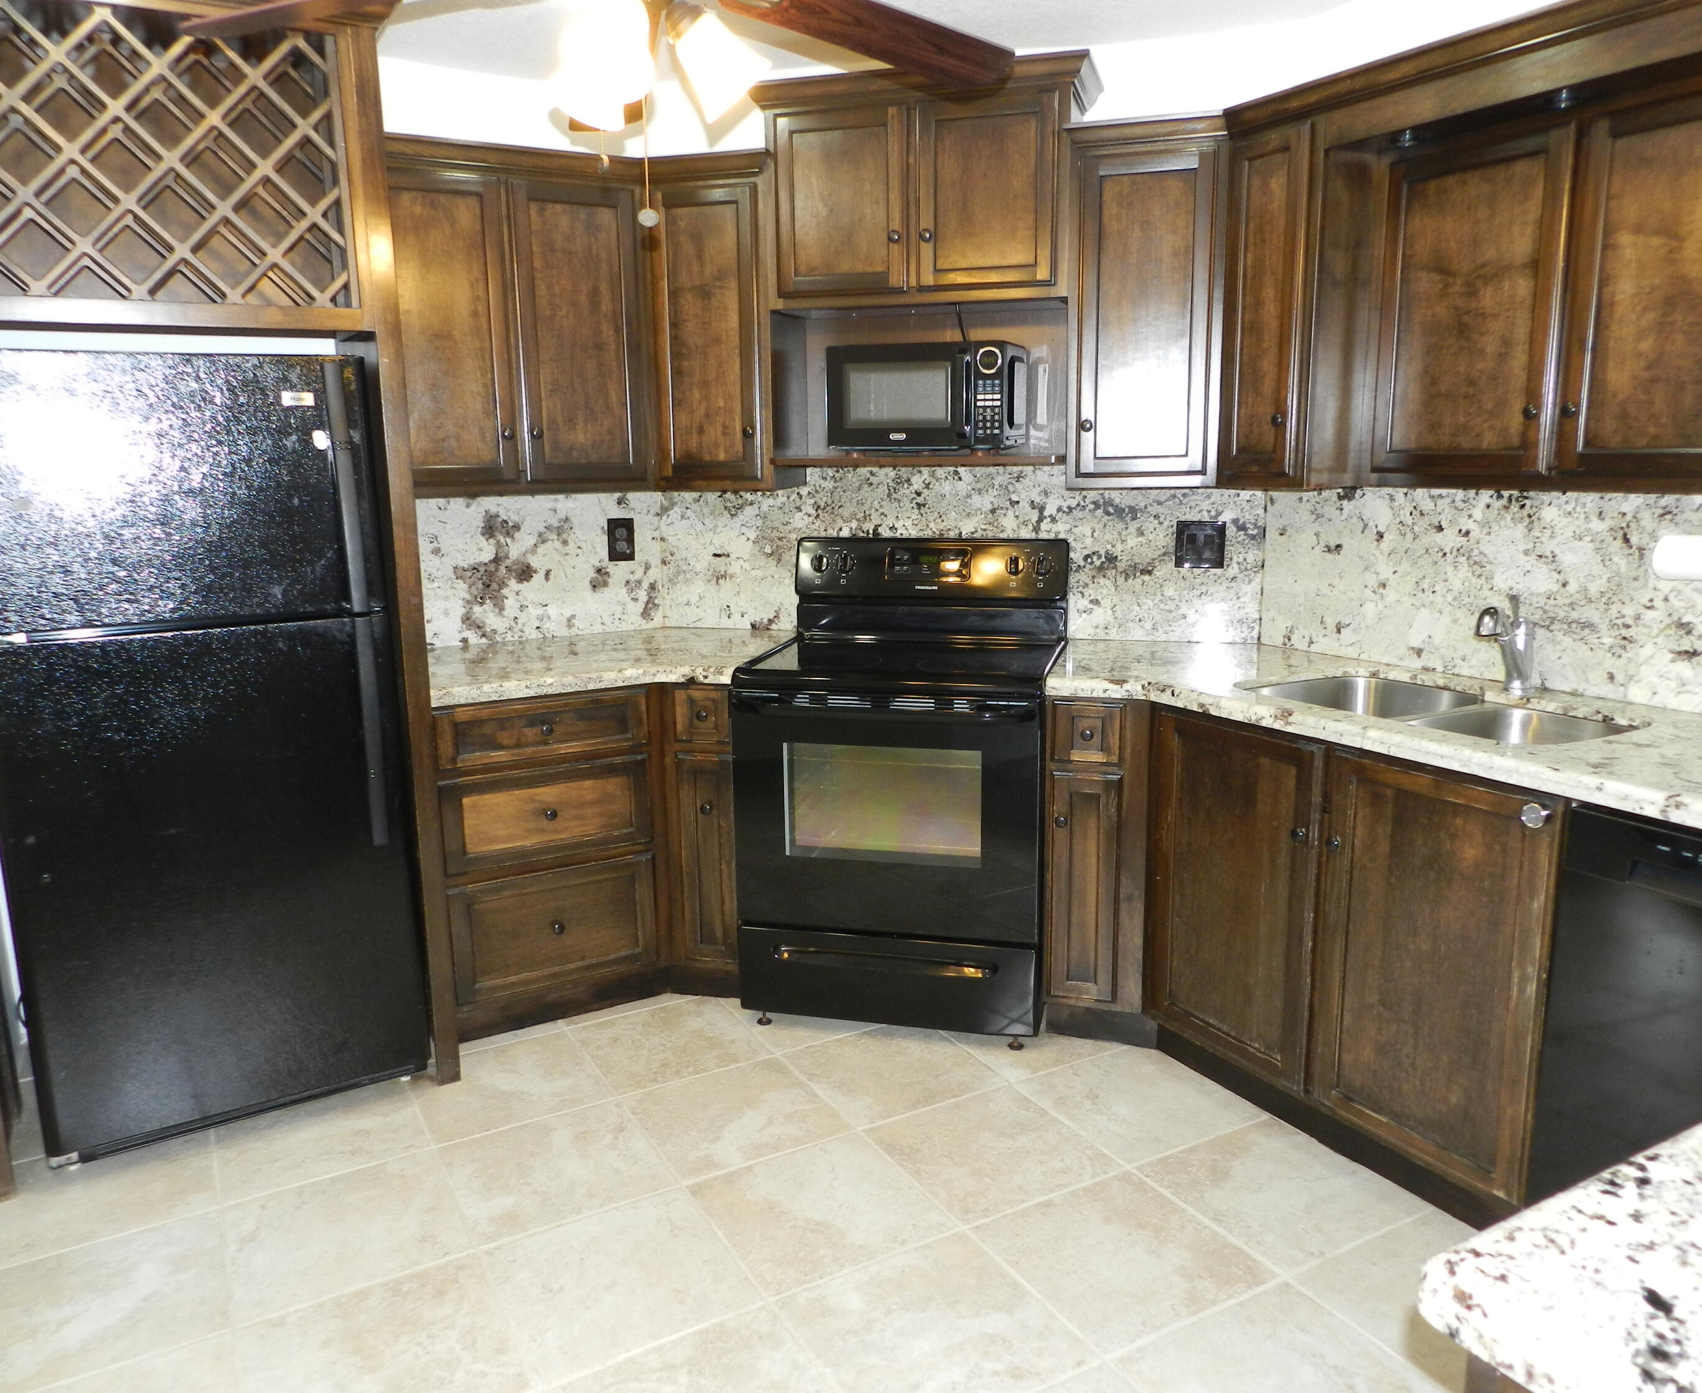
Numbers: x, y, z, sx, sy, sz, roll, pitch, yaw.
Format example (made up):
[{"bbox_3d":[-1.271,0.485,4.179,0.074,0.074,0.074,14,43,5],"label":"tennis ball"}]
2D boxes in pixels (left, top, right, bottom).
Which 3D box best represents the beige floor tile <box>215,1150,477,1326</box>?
[{"bbox_3d":[-0.960,1.013,2.340,0.402,0.011,0.398,-7,13,-28],"label":"beige floor tile"}]

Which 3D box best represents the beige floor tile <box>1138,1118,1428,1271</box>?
[{"bbox_3d":[0.832,0.963,2.407,0.395,0.012,0.395,-7,12,-28],"label":"beige floor tile"}]

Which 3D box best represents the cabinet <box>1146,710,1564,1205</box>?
[{"bbox_3d":[1.174,0.434,2.610,0.610,0.765,0.950,-7,13,-28],"label":"cabinet"}]

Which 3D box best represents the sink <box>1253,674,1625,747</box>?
[{"bbox_3d":[1.113,0.132,2.434,0.400,0.190,0.740,-7,12,-28],"label":"sink"}]

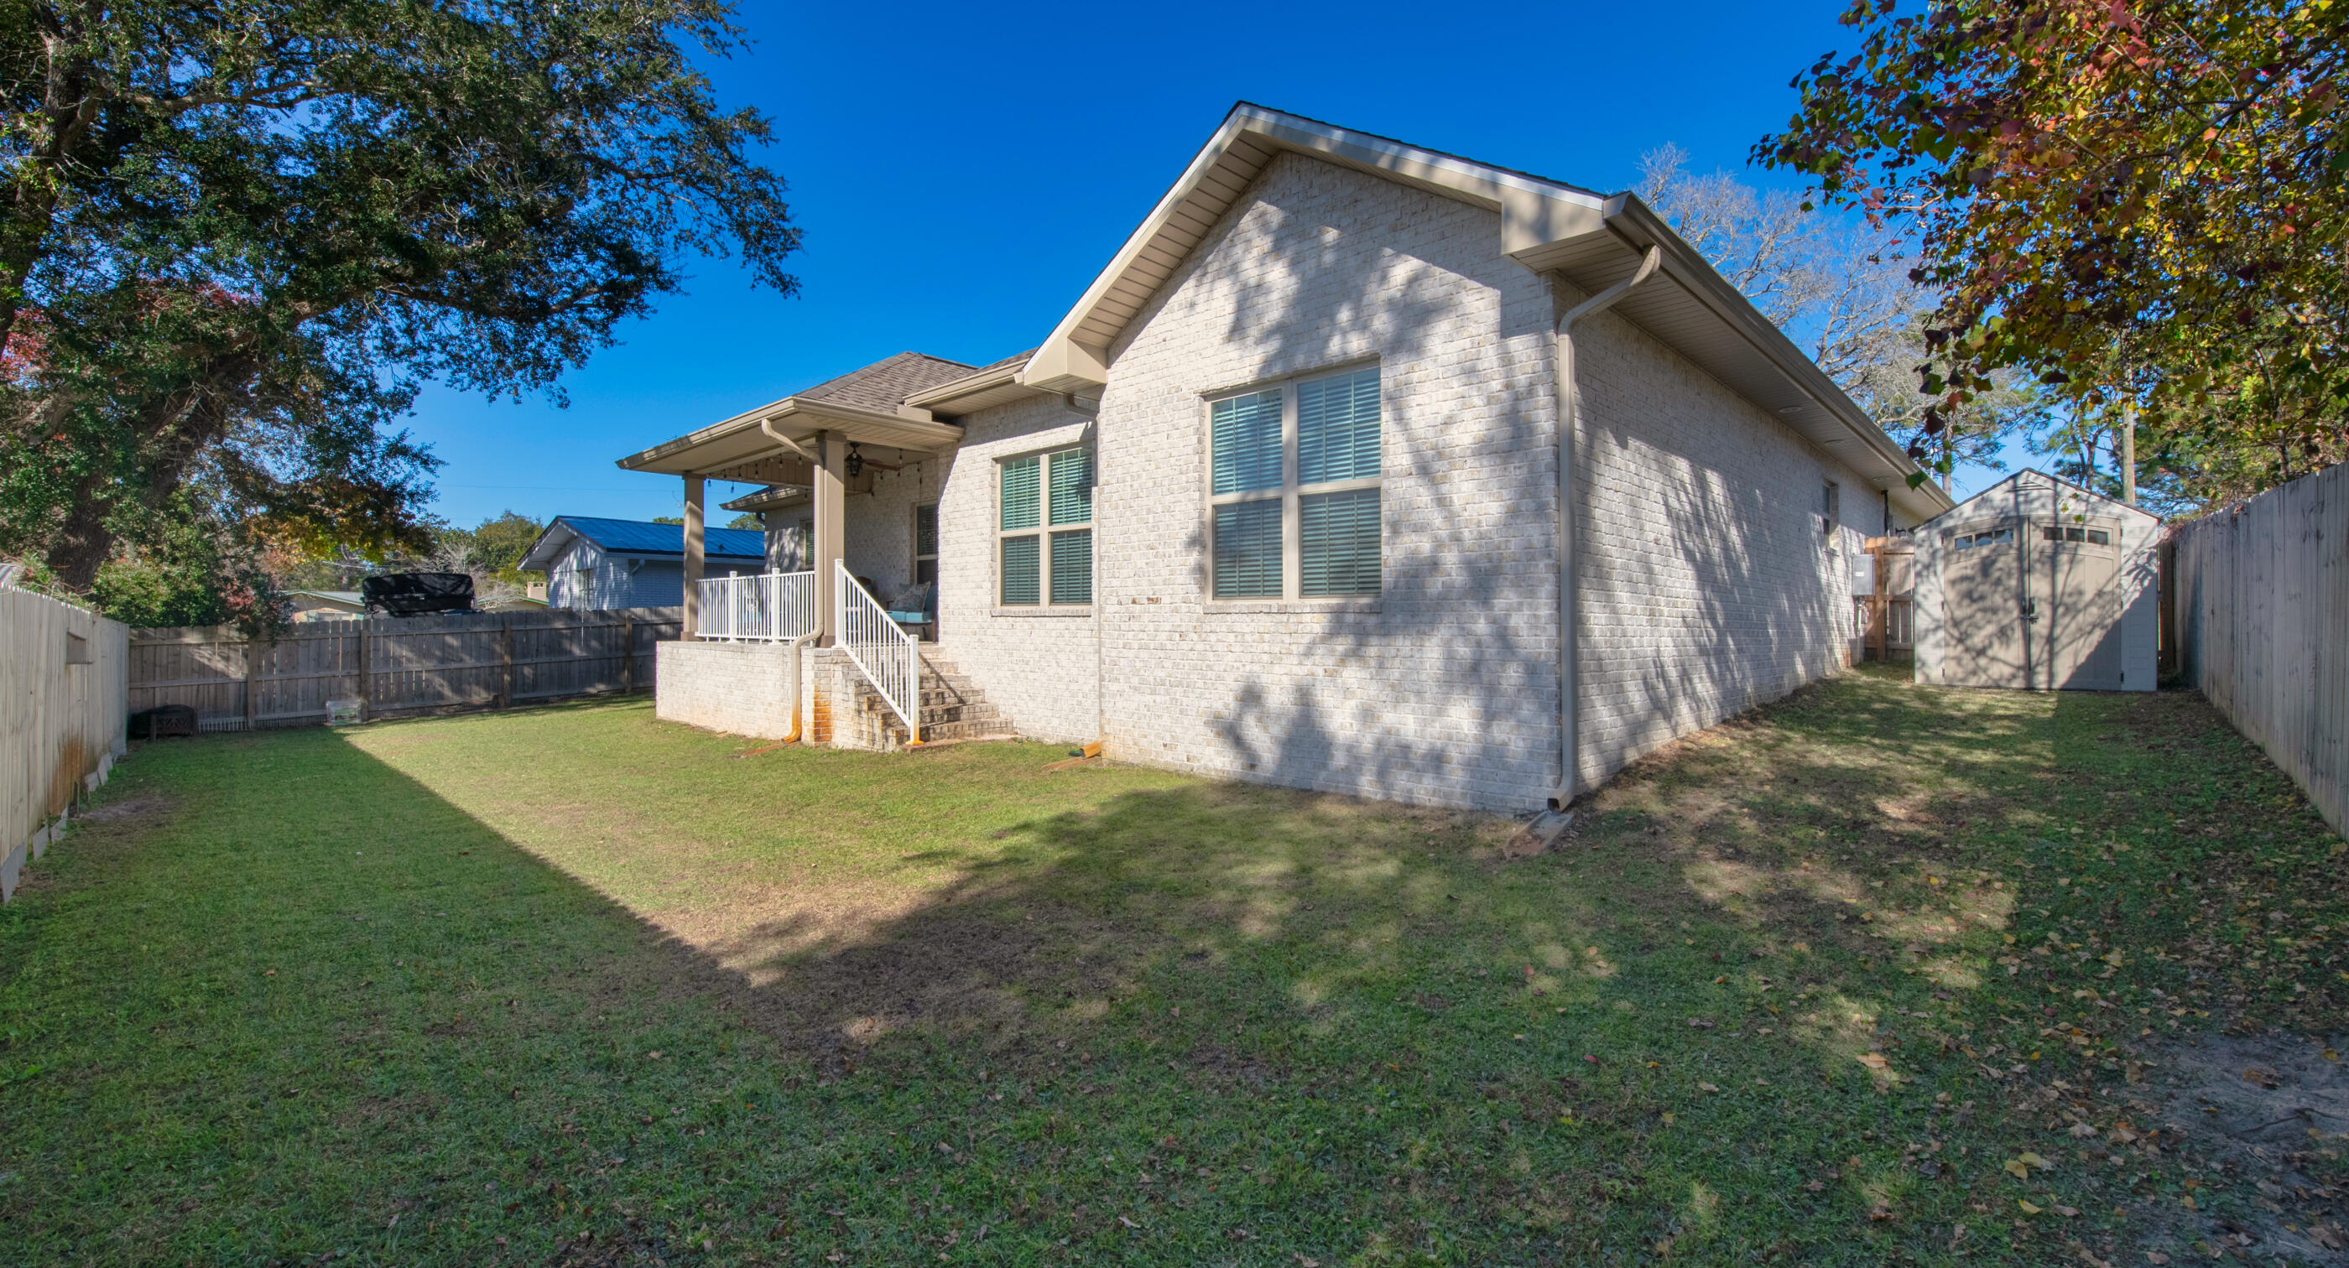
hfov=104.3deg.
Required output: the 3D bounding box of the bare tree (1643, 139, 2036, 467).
[{"bbox_3d":[21.248,-7.980,29.991,11.000,16.100,11.000,1,2,44],"label":"bare tree"}]

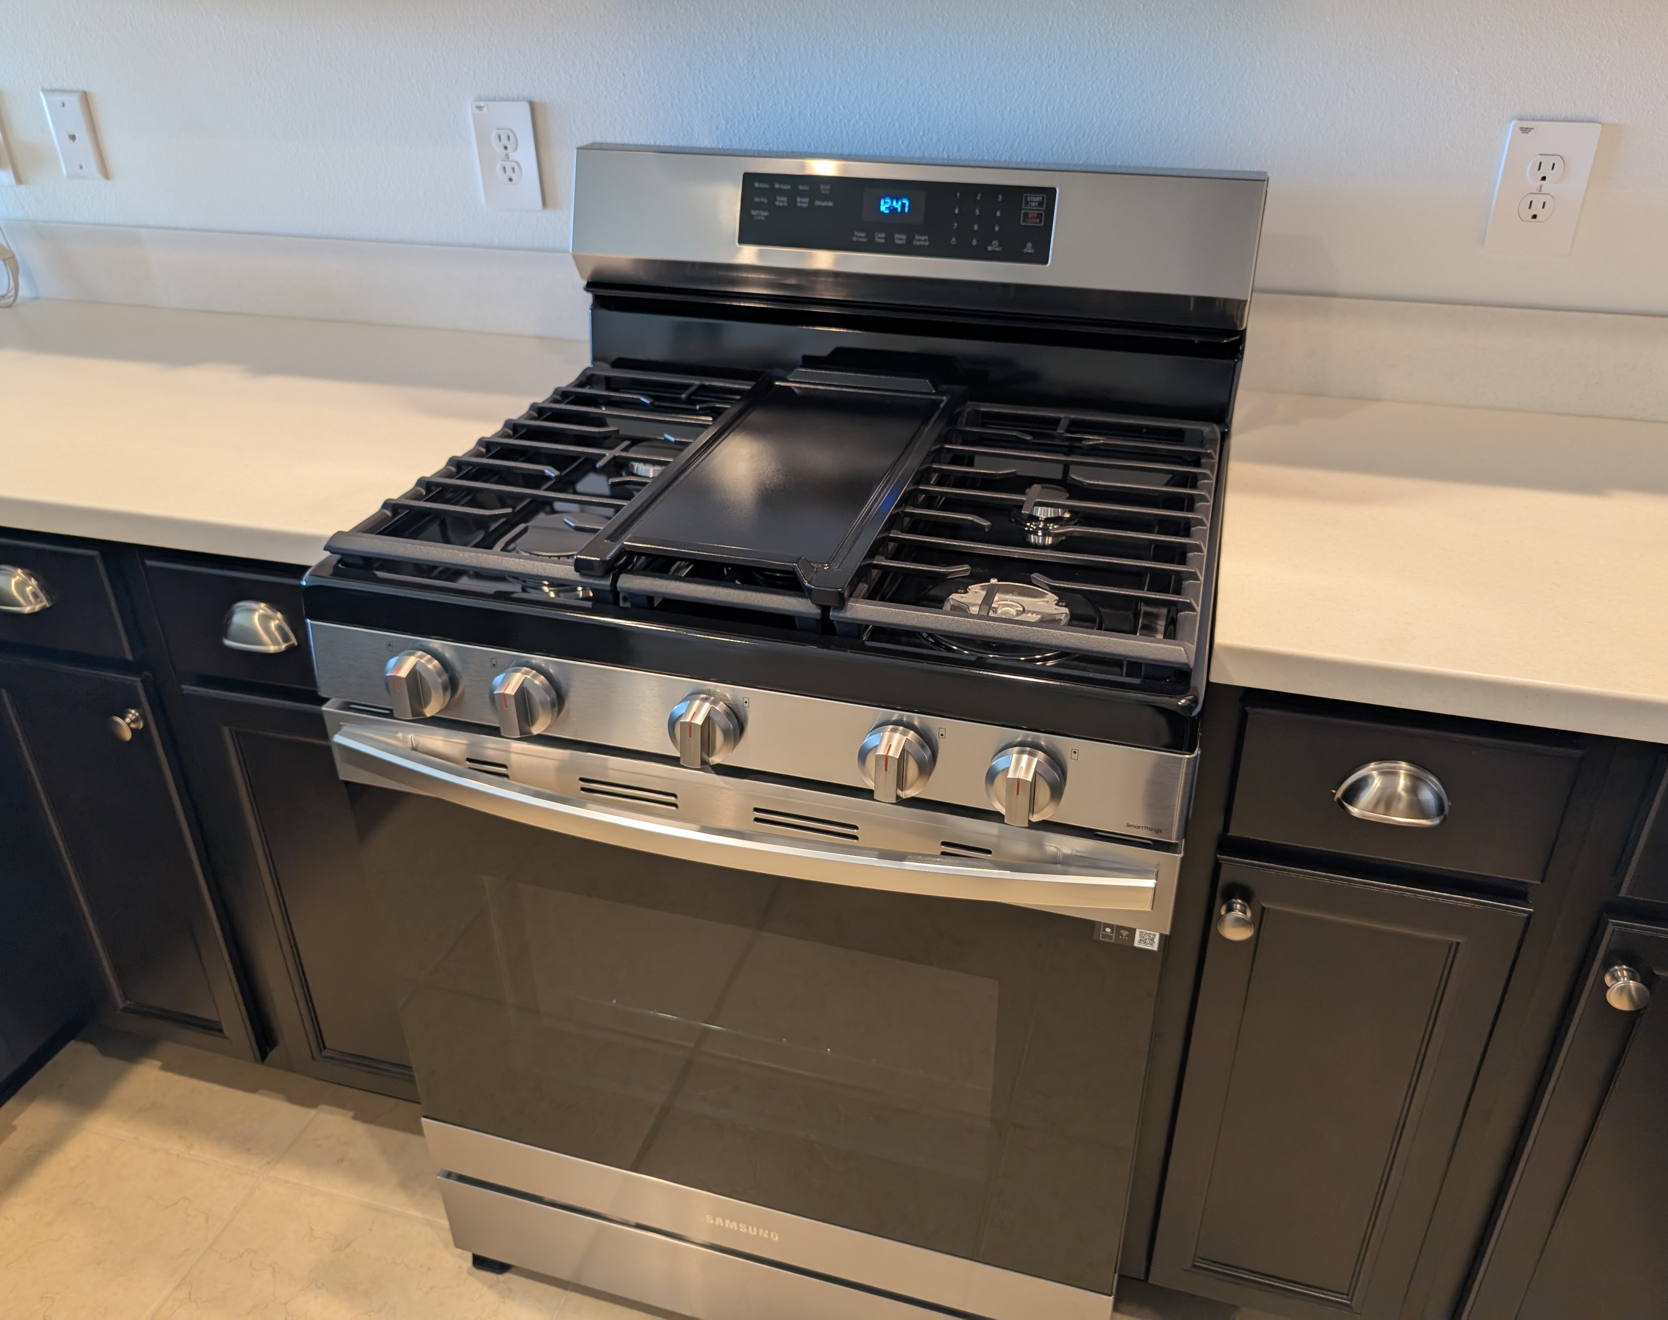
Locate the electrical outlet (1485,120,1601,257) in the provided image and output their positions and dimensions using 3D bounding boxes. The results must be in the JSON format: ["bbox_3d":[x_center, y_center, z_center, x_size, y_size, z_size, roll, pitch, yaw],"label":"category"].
[{"bbox_3d":[0.708,-0.470,1.218,0.079,0.123,0.009,8,30,14],"label":"electrical outlet"}]

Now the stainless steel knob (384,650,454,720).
[{"bbox_3d":[-0.360,0.025,1.042,0.056,0.057,0.039,8,24,14],"label":"stainless steel knob"}]

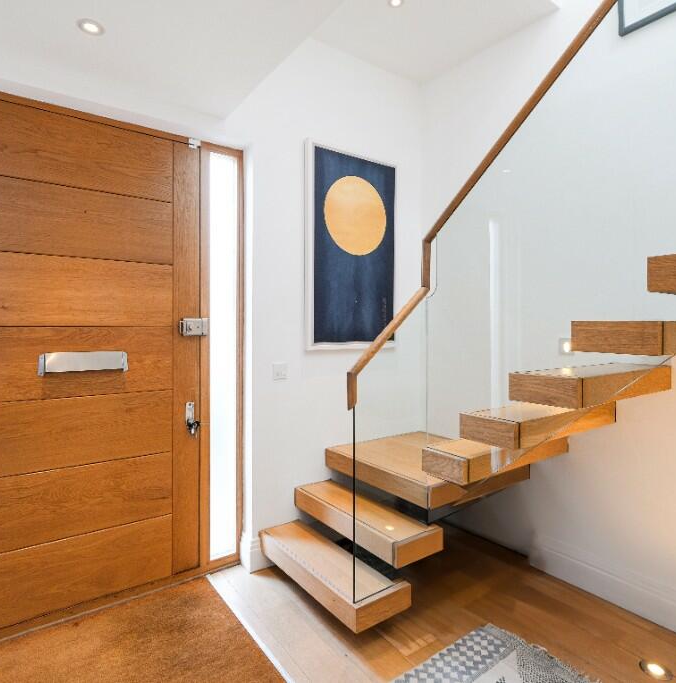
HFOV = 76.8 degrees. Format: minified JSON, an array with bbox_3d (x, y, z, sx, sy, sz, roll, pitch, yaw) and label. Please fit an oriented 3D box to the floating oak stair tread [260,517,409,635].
[{"bbox_3d":[-0.056,1.059,2.033,0.285,0.092,0.836,-1,0,-35],"label":"floating oak stair tread"}]

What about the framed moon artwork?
[{"bbox_3d":[0.103,-0.548,2.642,0.677,1.194,0.041,-1,0,-35],"label":"framed moon artwork"}]

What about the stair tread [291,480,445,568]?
[{"bbox_3d":[0.112,0.878,2.155,0.283,0.098,0.829,-1,0,-35],"label":"stair tread"}]

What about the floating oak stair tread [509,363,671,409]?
[{"bbox_3d":[1.012,0.160,1.663,0.779,0.096,0.247,-1,0,-35],"label":"floating oak stair tread"}]

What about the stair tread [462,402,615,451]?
[{"bbox_3d":[0.887,0.335,1.842,0.779,0.093,0.255,-1,0,-35],"label":"stair tread"}]

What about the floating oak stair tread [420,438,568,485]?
[{"bbox_3d":[0.767,0.517,2.015,0.780,0.097,0.247,-1,0,-35],"label":"floating oak stair tread"}]

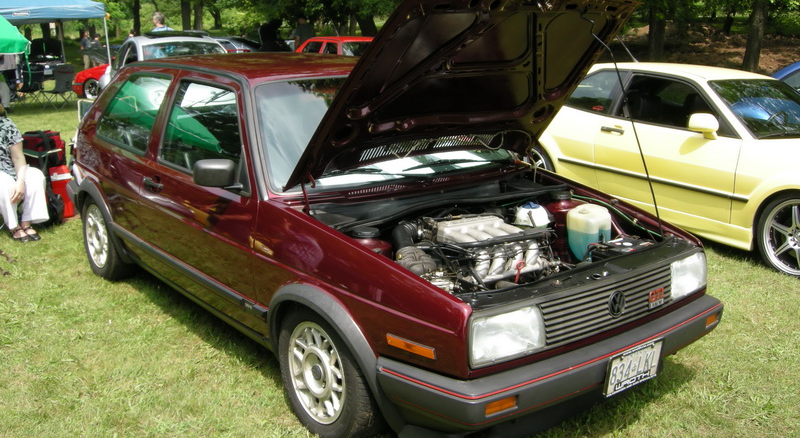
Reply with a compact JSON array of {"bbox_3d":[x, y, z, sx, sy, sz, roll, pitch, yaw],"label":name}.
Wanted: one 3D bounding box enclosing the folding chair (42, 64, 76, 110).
[{"bbox_3d":[-5.848,-2.295,14.186,0.500,0.800,0.460,8,16,30],"label":"folding chair"}]

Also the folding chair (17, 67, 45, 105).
[{"bbox_3d":[-7.417,-2.639,16.700,0.640,0.840,0.540,-7,16,-28],"label":"folding chair"}]

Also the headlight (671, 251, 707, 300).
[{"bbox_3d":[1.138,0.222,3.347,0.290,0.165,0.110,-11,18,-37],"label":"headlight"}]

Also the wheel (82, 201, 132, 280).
[{"bbox_3d":[-1.785,0.095,5.161,0.195,0.575,0.575,-10,18,-37],"label":"wheel"}]

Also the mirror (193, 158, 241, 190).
[{"bbox_3d":[-0.789,-0.185,3.524,0.190,0.125,0.100,-10,18,-37],"label":"mirror"}]

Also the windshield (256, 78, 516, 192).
[{"bbox_3d":[-0.083,-0.434,3.936,1.400,0.600,0.110,-11,-25,-37],"label":"windshield"}]

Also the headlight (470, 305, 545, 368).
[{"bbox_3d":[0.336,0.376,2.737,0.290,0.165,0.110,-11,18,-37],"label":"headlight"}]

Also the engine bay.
[{"bbox_3d":[0.416,0.150,3.426,1.280,0.460,0.900,-11,18,-37],"label":"engine bay"}]

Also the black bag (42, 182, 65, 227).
[{"bbox_3d":[-2.712,-0.130,6.447,0.190,0.350,0.170,-3,15,-11],"label":"black bag"}]

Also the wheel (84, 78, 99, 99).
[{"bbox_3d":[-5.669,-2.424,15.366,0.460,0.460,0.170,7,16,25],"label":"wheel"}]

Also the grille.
[{"bbox_3d":[0.776,0.303,3.063,0.775,0.150,0.060,-10,18,-37],"label":"grille"}]

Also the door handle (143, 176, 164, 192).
[{"bbox_3d":[-1.230,-0.175,4.129,0.050,0.060,0.240,-11,18,-37],"label":"door handle"}]

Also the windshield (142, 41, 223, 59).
[{"bbox_3d":[-3.271,-2.479,12.879,1.360,0.480,0.680,-8,17,-33],"label":"windshield"}]

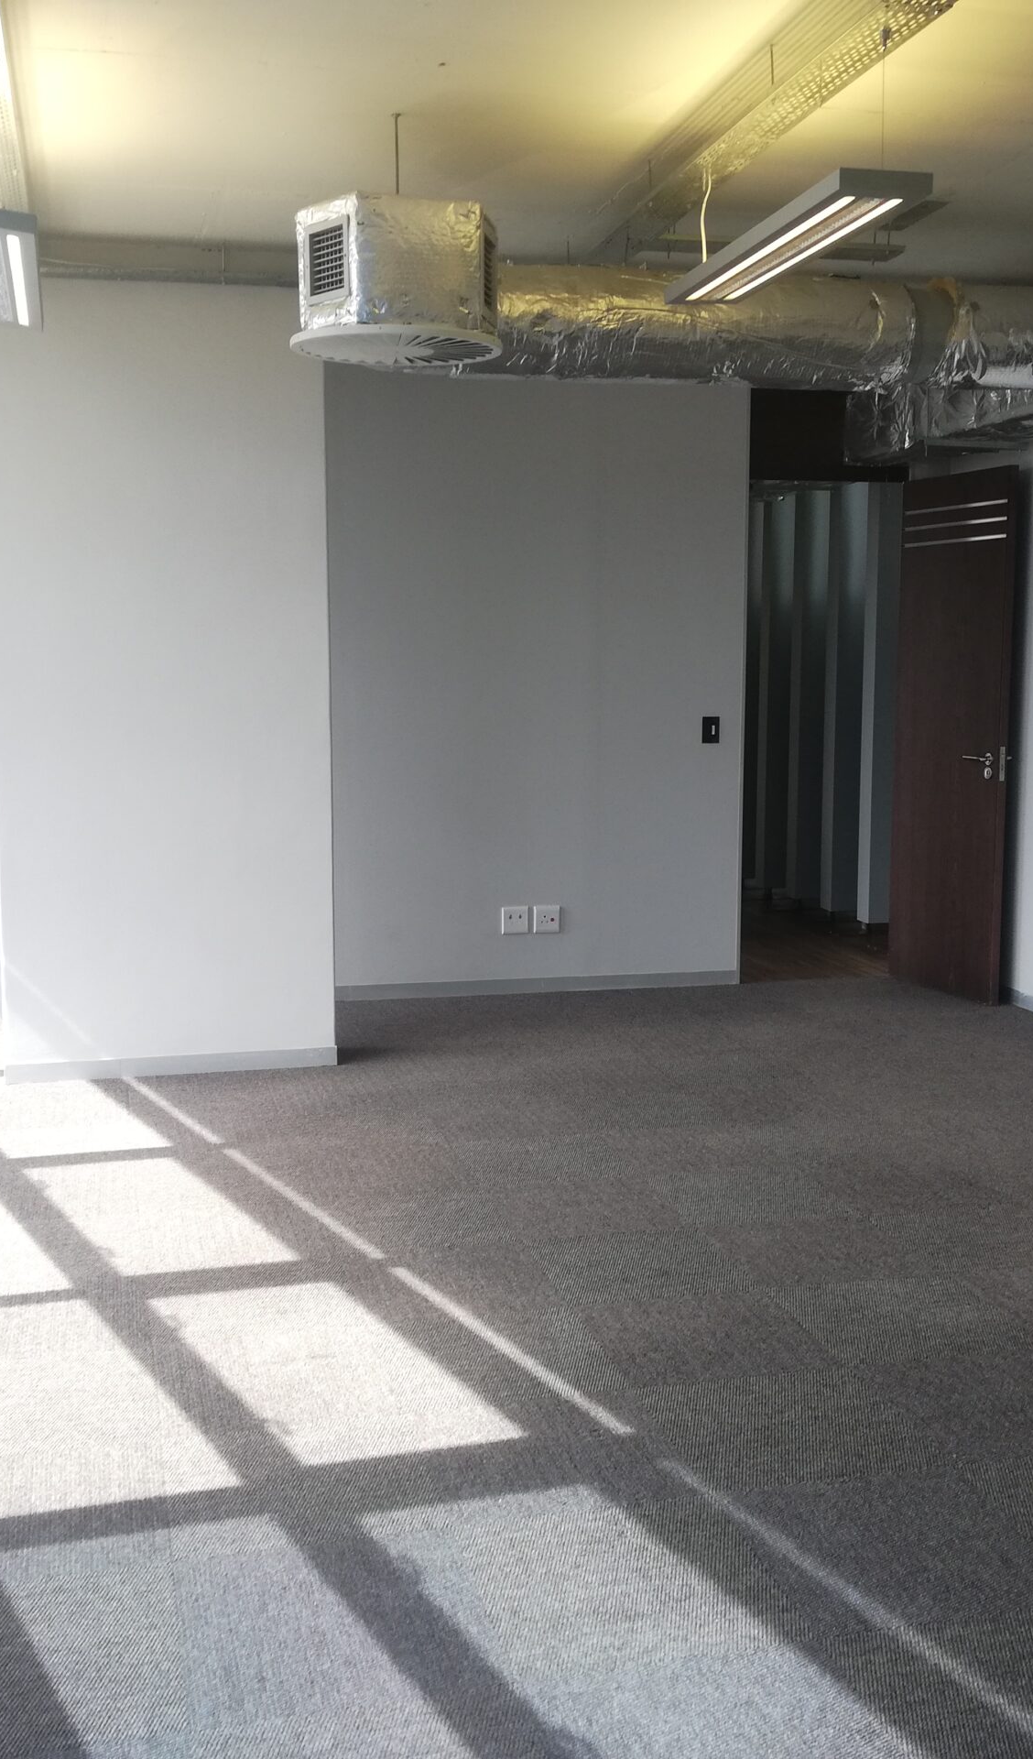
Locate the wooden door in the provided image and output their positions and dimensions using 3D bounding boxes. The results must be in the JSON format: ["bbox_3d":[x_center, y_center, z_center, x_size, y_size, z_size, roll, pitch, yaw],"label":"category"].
[{"bbox_3d":[2.018,-0.660,8.237,0.042,2.400,0.800,-3,8,-22],"label":"wooden door"}]

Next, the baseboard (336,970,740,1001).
[{"bbox_3d":[0.084,0.507,8.360,2.059,0.070,0.018,-2,7,-12],"label":"baseboard"}]

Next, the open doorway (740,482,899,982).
[{"bbox_3d":[1.466,-0.697,8.553,0.790,2.400,0.110,-2,7,-12],"label":"open doorway"}]

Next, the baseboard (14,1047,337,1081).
[{"bbox_3d":[-1.304,0.715,6.744,1.252,0.070,0.018,-2,7,-12],"label":"baseboard"}]

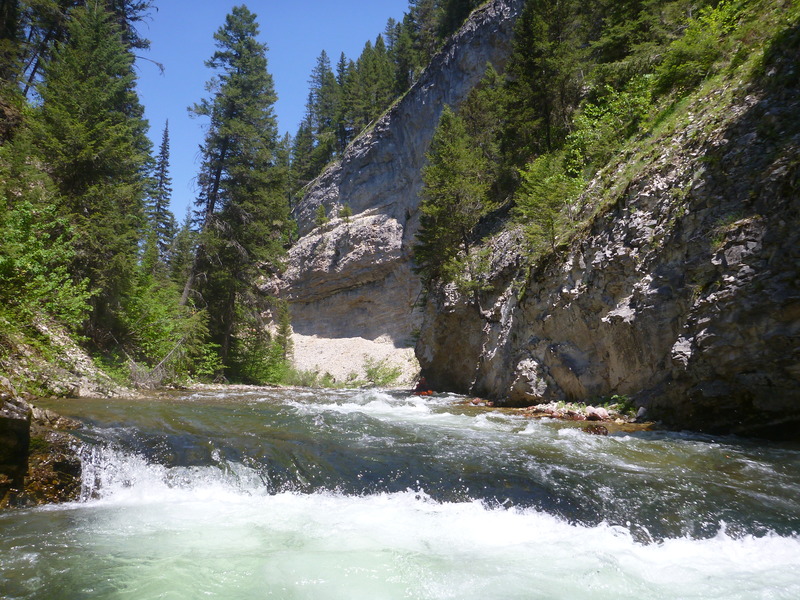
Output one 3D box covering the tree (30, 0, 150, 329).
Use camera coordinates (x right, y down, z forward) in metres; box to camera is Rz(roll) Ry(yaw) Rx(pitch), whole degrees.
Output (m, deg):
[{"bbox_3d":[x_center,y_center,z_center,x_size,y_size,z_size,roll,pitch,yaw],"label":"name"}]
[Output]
[{"bbox_3d":[-11.950,-5.200,25.000,4.600,13.200,4.500,3,-7,-26],"label":"tree"}]

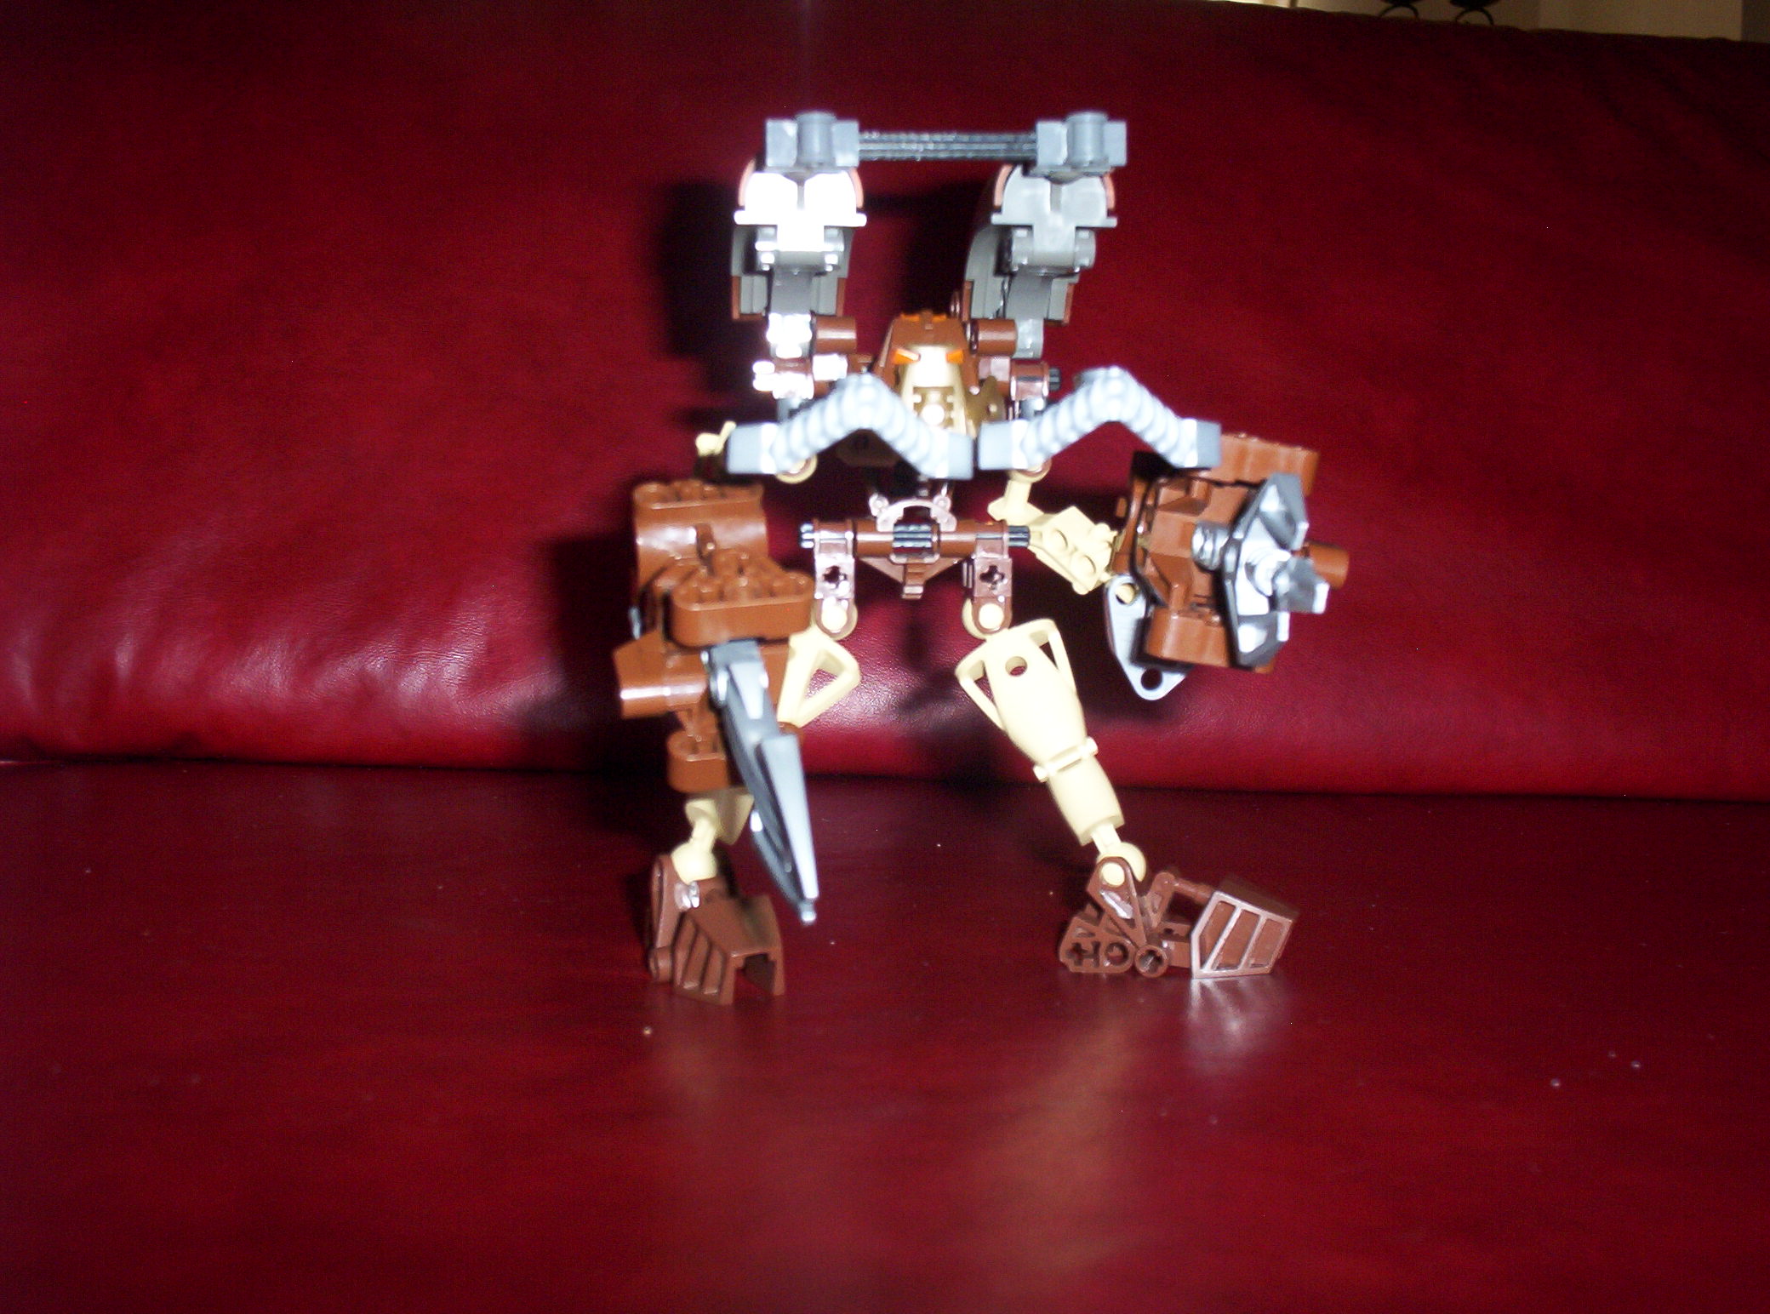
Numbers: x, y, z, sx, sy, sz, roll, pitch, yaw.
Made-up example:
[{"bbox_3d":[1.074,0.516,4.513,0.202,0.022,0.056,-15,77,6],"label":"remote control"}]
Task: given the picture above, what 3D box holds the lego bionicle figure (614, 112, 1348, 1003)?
[{"bbox_3d":[0.018,-0.015,0.340,0.135,0.166,0.107,0,7,-3],"label":"lego bionicle figure"}]

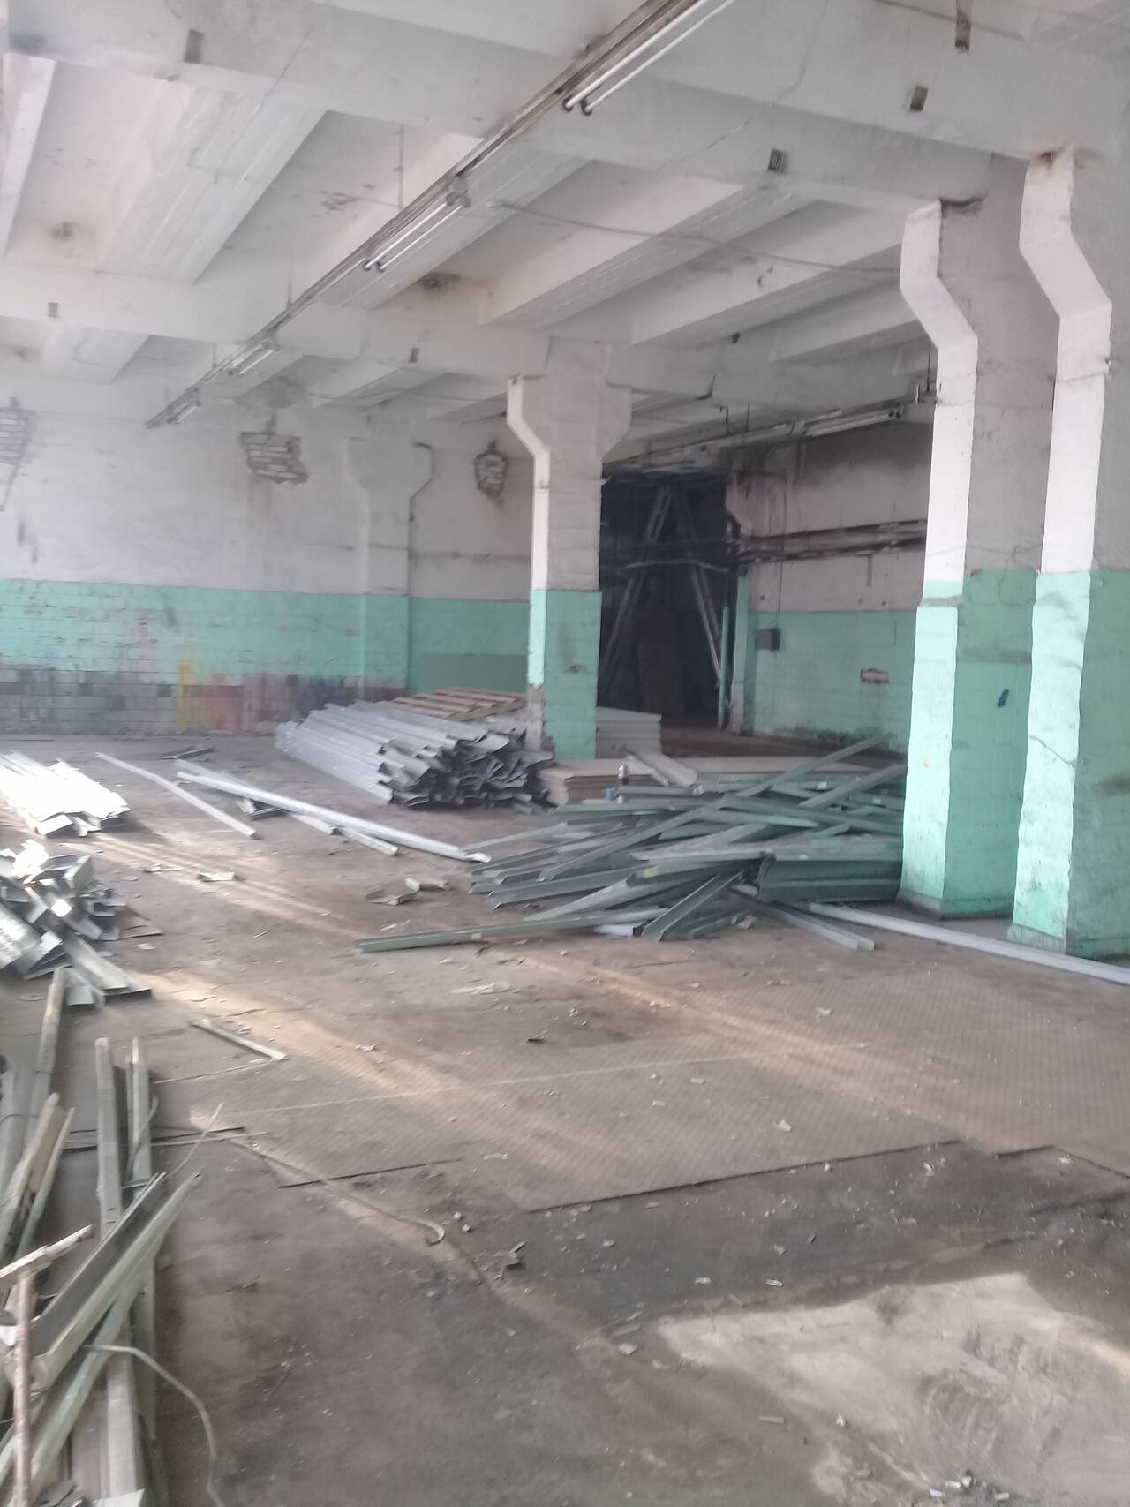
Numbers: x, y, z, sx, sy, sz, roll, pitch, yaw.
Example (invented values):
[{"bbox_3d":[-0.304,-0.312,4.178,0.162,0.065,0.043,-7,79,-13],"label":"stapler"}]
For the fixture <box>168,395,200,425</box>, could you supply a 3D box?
[{"bbox_3d":[-4.133,-3.723,14.646,0.145,0.130,1.500,-1,6,-25],"label":"fixture"}]

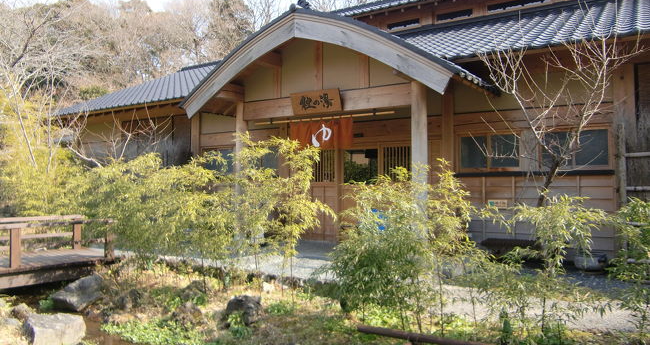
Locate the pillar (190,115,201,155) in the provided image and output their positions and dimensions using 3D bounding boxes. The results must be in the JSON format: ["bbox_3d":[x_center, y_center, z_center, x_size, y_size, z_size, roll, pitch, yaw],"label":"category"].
[{"bbox_3d":[-3.197,-0.913,13.056,0.220,1.200,0.200,-1,-3,32],"label":"pillar"}]

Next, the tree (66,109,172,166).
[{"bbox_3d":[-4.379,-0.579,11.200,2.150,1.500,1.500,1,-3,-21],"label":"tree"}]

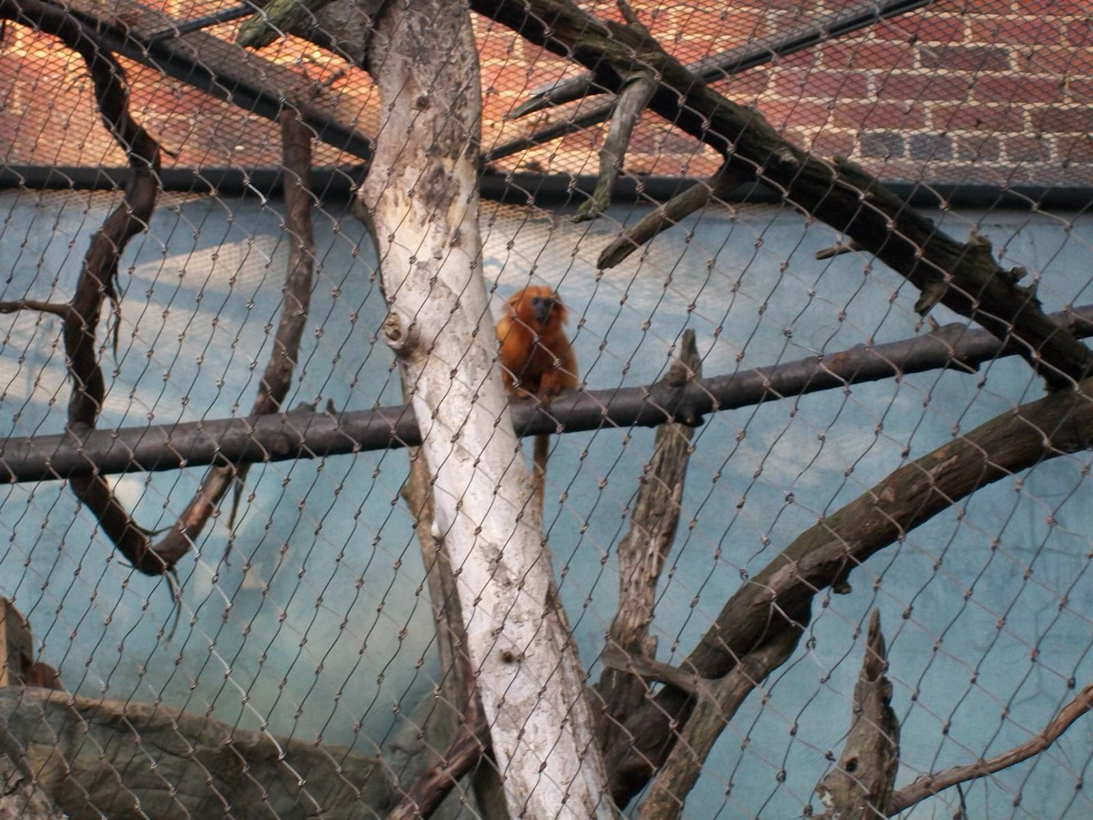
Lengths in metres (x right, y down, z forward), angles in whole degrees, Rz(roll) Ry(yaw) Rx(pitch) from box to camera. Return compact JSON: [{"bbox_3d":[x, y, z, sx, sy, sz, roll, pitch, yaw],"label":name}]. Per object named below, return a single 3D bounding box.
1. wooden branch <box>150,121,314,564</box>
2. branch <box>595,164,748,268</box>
[{"bbox_3d":[-0.549,-0.119,6.450,0.159,0.903,0.130,17,-7,0],"label":"wooden branch"},{"bbox_3d":[0.225,-0.340,5.990,0.332,0.055,0.055,-32,1,-22],"label":"branch"}]

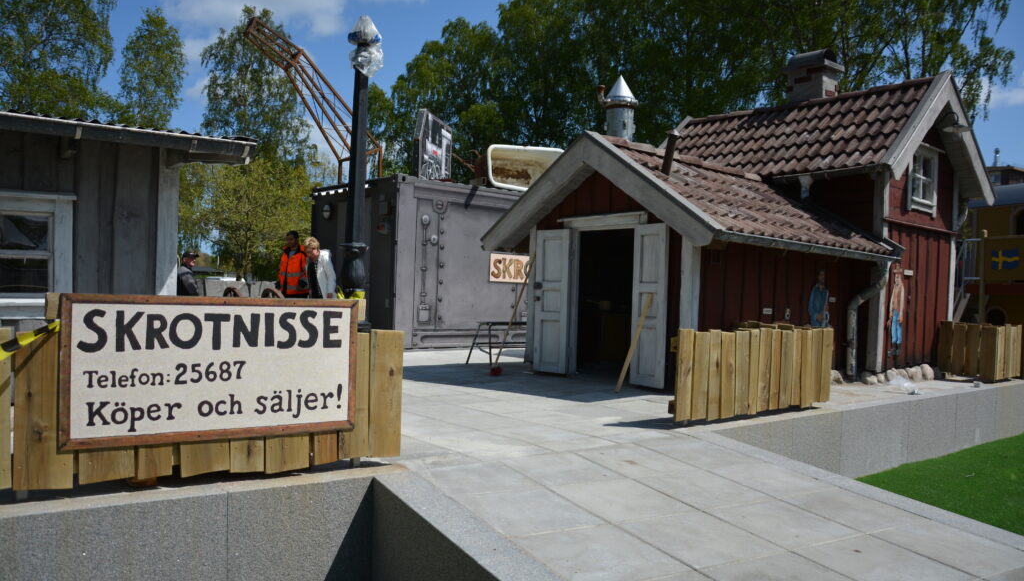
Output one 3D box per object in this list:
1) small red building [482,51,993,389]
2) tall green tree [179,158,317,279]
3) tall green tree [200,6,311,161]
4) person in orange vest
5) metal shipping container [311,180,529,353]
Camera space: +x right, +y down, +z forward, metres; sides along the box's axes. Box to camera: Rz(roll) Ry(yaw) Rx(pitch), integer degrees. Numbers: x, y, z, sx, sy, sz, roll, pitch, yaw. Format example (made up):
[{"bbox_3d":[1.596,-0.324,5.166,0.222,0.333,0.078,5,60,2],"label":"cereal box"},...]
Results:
[{"bbox_3d":[3.327,-1.384,11.255,7.411,4.840,4.480,2,0,-40],"label":"small red building"},{"bbox_3d":[-8.904,-1.922,25.999,4.800,5.159,4.800,2,0,0],"label":"tall green tree"},{"bbox_3d":[-13.101,-7.159,39.997,6.000,15.360,6.000,2,0,0],"label":"tall green tree"},{"bbox_3d":[-3.467,-0.058,12.100,0.540,1.776,0.360,2,0,9],"label":"person in orange vest"},{"bbox_3d":[-0.294,-0.370,14.217,6.060,2.590,2.440,2,0,-43],"label":"metal shipping container"}]

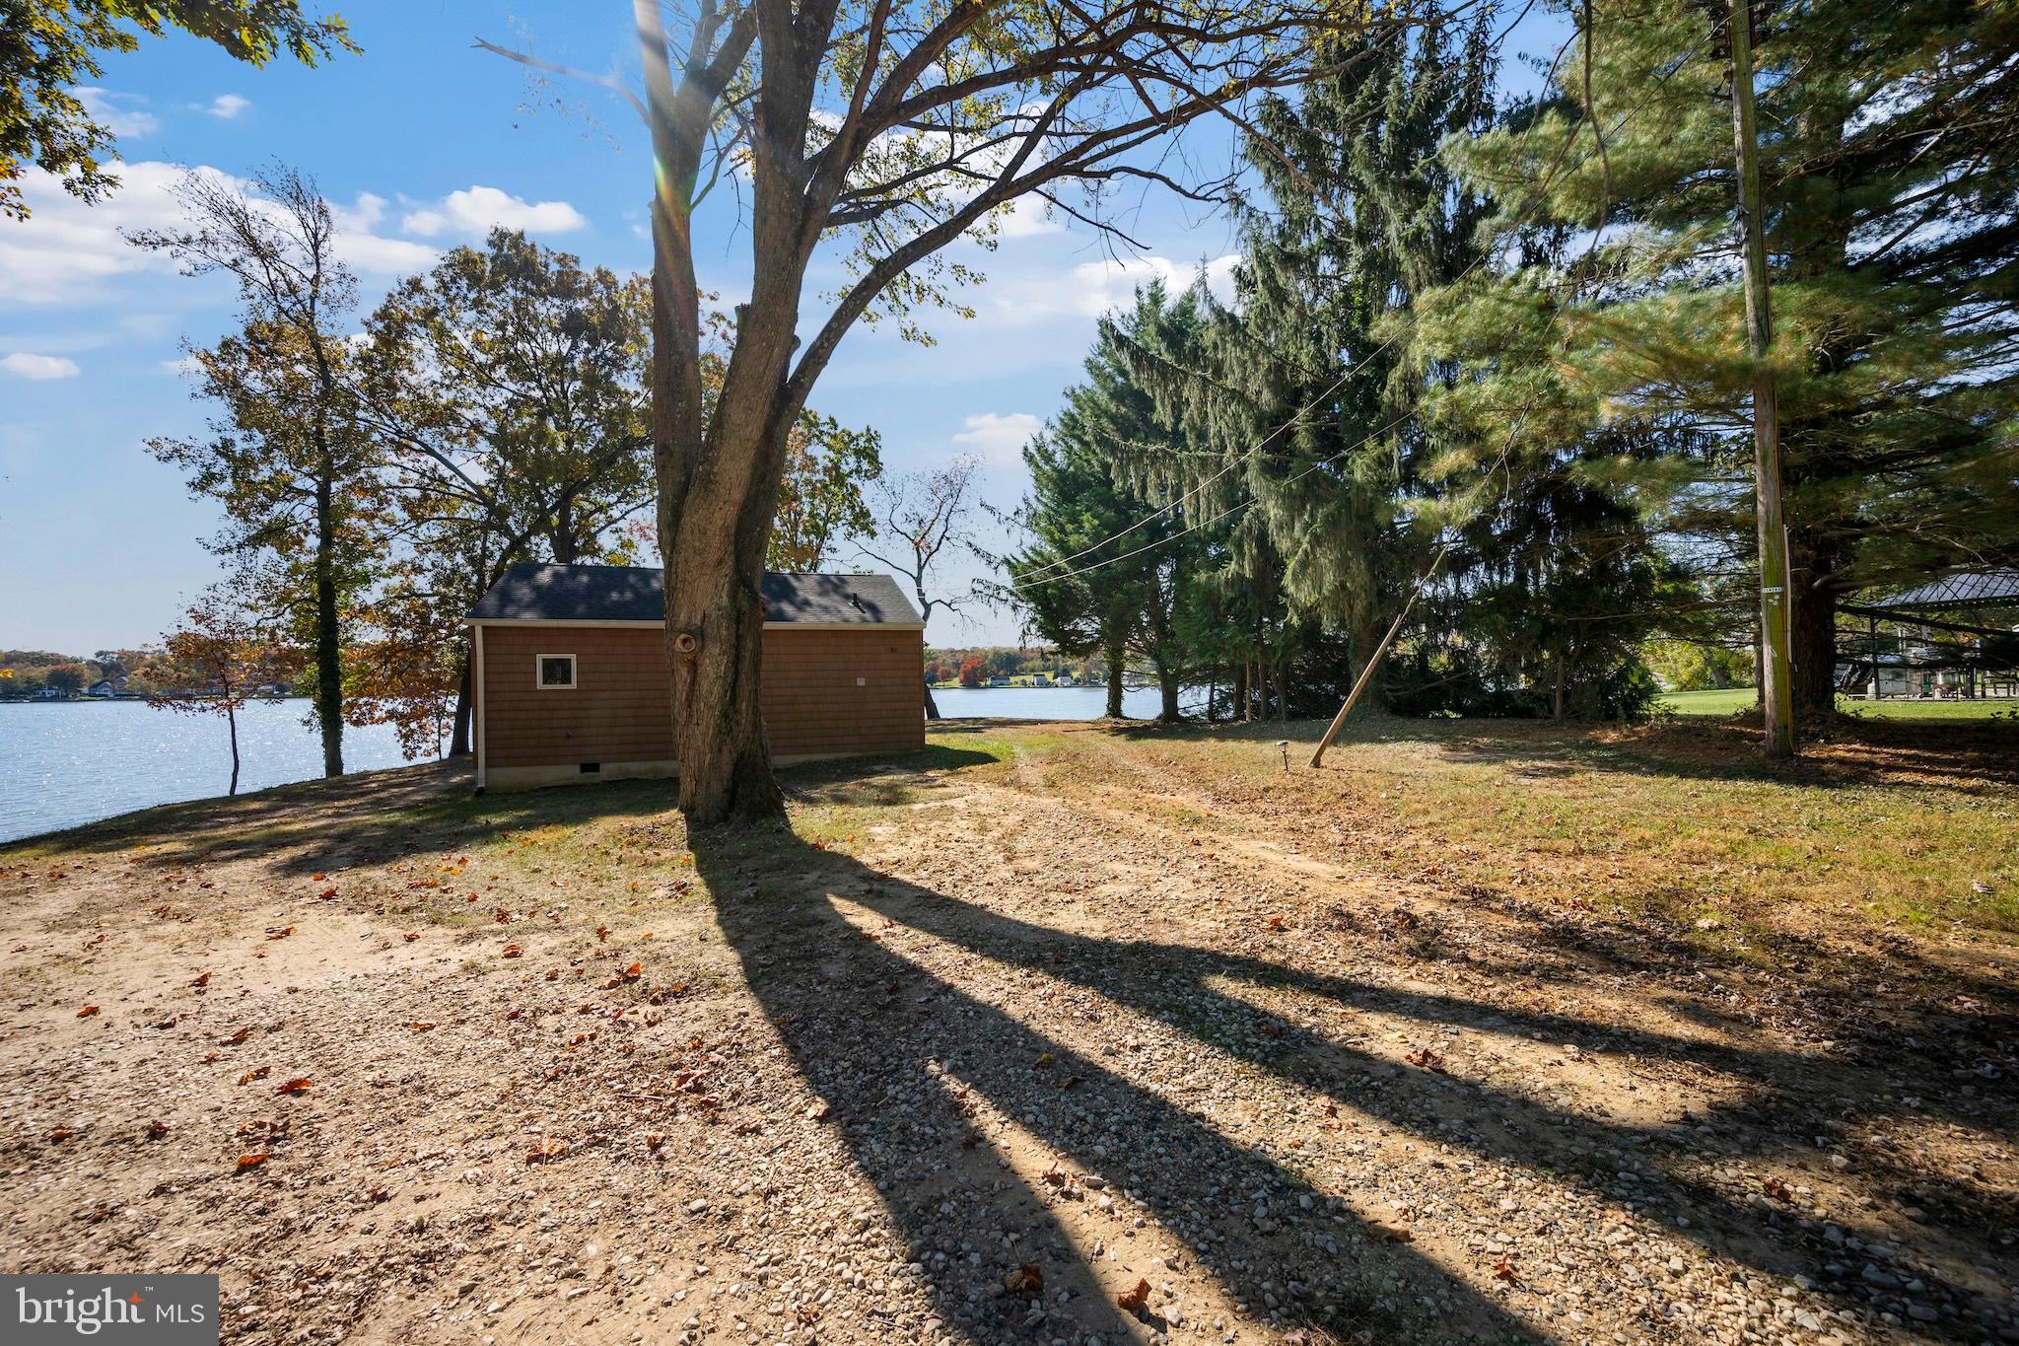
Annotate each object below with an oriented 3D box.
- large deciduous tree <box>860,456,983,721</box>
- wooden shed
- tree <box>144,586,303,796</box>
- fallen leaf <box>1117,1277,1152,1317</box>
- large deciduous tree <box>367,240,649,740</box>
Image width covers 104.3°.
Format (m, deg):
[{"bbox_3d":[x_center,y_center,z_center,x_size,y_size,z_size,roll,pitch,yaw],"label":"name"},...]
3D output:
[{"bbox_3d":[-3.746,-3.516,33.000,5.300,11.100,5.000,-1,0,0],"label":"large deciduous tree"},{"bbox_3d":[-7.108,-0.149,19.261,8.700,4.700,7.300,-1,0,-20],"label":"wooden shed"},{"bbox_3d":[-17.528,0.387,17.500,3.000,4.700,2.800,-1,0,0],"label":"tree"},{"bbox_3d":[0.301,1.491,1.880,0.080,0.040,0.060,-1,0,0],"label":"fallen leaf"},{"bbox_3d":[-16.746,-6.126,26.500,10.000,17.800,9.500,-1,0,0],"label":"large deciduous tree"}]

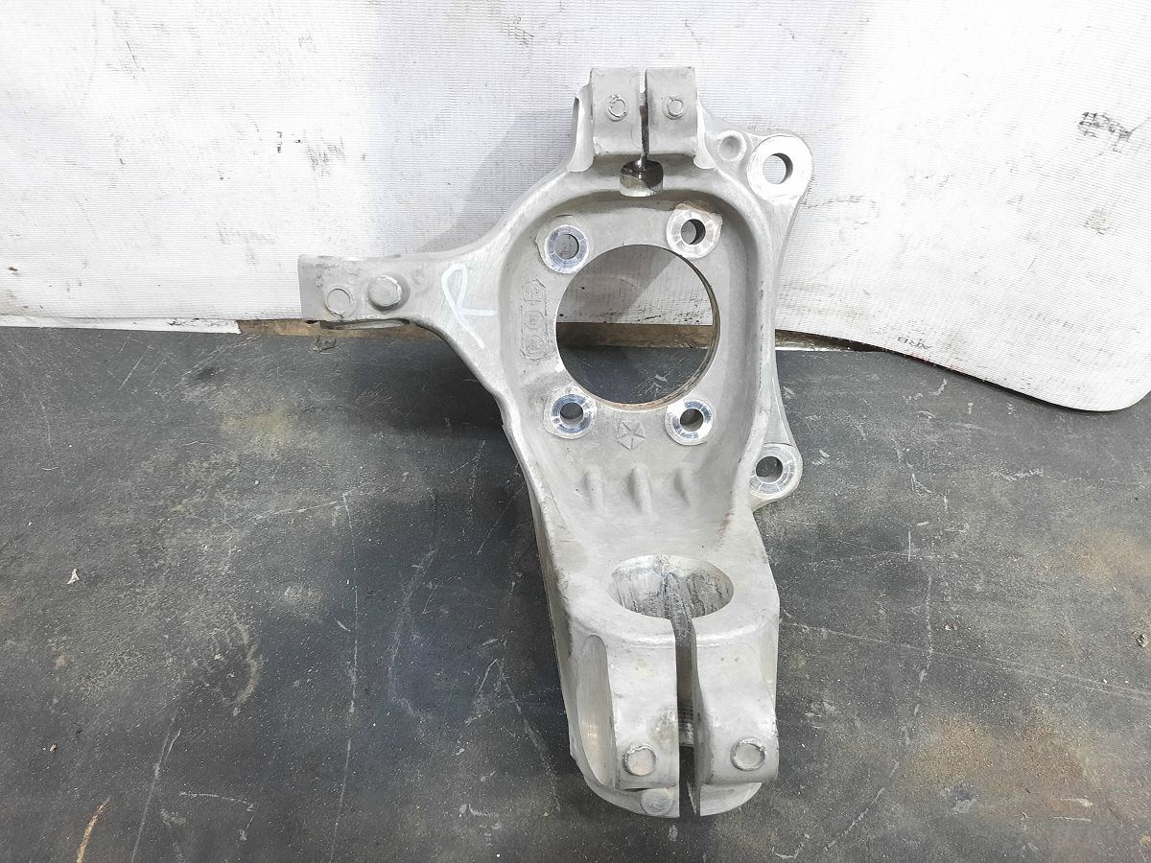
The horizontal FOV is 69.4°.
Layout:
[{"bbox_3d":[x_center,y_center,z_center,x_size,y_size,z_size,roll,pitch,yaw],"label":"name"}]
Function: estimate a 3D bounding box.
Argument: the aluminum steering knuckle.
[{"bbox_3d":[0.000,-0.011,0.420,0.273,0.330,0.160,-2,17,-2],"label":"aluminum steering knuckle"}]

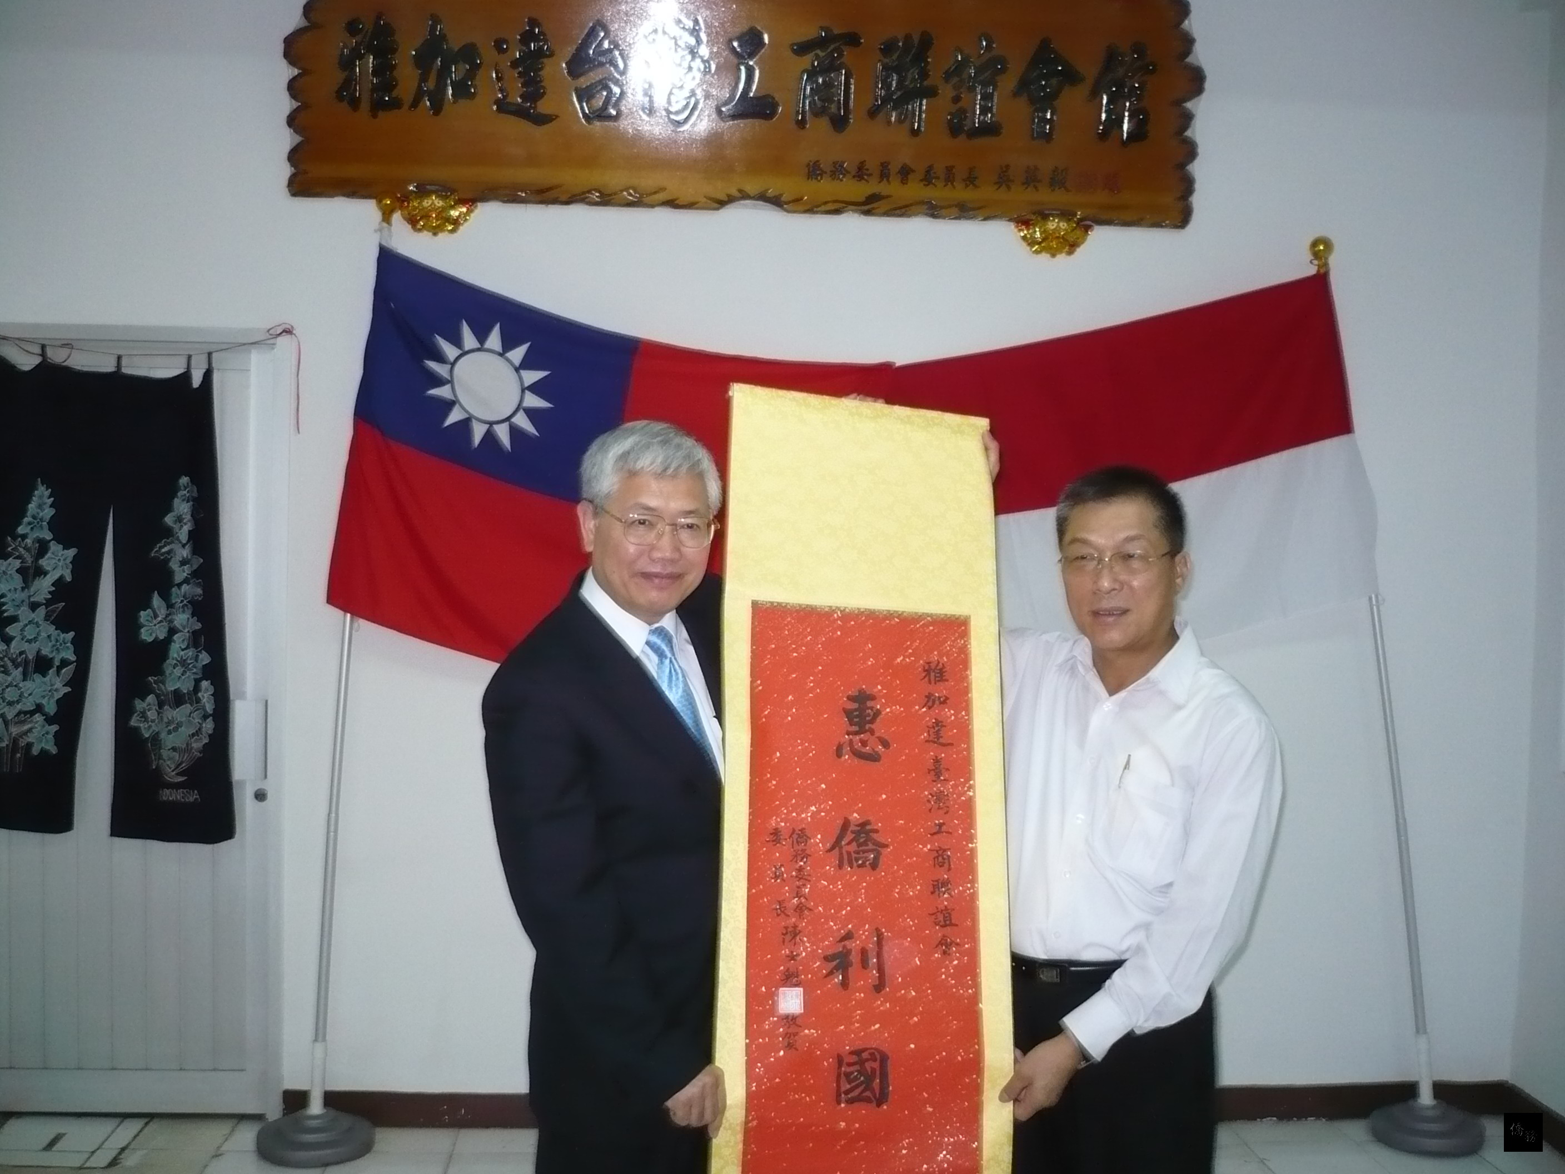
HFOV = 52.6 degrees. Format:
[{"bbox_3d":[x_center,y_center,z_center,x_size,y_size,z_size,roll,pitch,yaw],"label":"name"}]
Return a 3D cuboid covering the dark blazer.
[{"bbox_3d":[-0.141,0.322,2.000,0.500,0.740,0.360,0,3,-25],"label":"dark blazer"}]

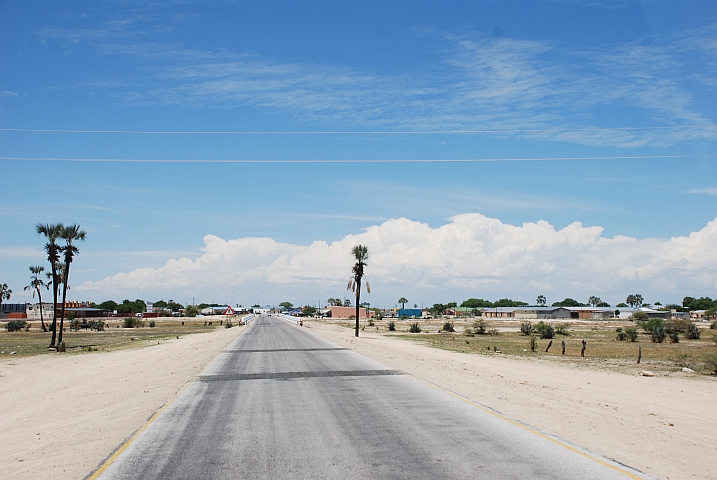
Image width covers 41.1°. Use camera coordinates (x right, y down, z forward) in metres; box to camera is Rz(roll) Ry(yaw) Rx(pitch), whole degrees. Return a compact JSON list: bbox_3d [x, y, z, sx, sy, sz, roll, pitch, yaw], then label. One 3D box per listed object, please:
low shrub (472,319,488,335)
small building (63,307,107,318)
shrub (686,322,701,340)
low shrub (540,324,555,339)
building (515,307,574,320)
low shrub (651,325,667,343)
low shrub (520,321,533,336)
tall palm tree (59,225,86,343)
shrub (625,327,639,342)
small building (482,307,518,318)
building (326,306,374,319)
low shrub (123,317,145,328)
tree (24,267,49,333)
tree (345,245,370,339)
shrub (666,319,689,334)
[{"bbox_3d":[10.324,7.341,81.000,1.354,1.312,1.300,0,-4,0],"label":"low shrub"},{"bbox_3d":[-83.626,22.048,289.500,14.589,3.216,9.000,0,-4,-3],"label":"small building"},{"bbox_3d":[27.241,7.413,78.221,1.178,1.438,1.119,0,-4,0],"label":"shrub"},{"bbox_3d":[13.822,6.721,70.000,1.024,1.009,1.150,0,-4,0],"label":"low shrub"},{"bbox_3d":[58.078,22.949,300.500,17.875,3.637,11.000,0,-4,-3],"label":"building"},{"bbox_3d":[21.904,6.887,70.255,1.131,1.313,1.074,0,-4,0],"label":"low shrub"},{"bbox_3d":[15.747,8.324,89.934,1.141,1.347,1.084,0,-4,0],"label":"low shrub"},{"bbox_3d":[-14.966,2.455,50.000,1.515,6.529,1.500,0,-4,0],"label":"tall palm tree"},{"bbox_3d":[20.671,7.191,72.678,1.042,1.065,0.990,0,-4,0],"label":"shrub"},{"bbox_3d":[45.517,23.566,309.000,10.834,3.505,8.000,0,-4,-3],"label":"small building"},{"bbox_3d":[-3.079,23.588,311.883,14.000,3.600,14.000,0,-4,-6],"label":"building"},{"bbox_3d":[-30.104,11.106,129.178,2.905,1.580,2.760,0,-4,0],"label":"low shrub"},{"bbox_3d":[-35.875,6.638,107.806,2.674,7.442,2.540,0,-4,0],"label":"tree"},{"bbox_3d":[0.018,3.764,70.500,1.731,6.791,1.700,0,-4,0],"label":"tree"},{"bbox_3d":[32.186,8.831,97.613,2.275,1.466,2.162,0,-4,0],"label":"shrub"}]

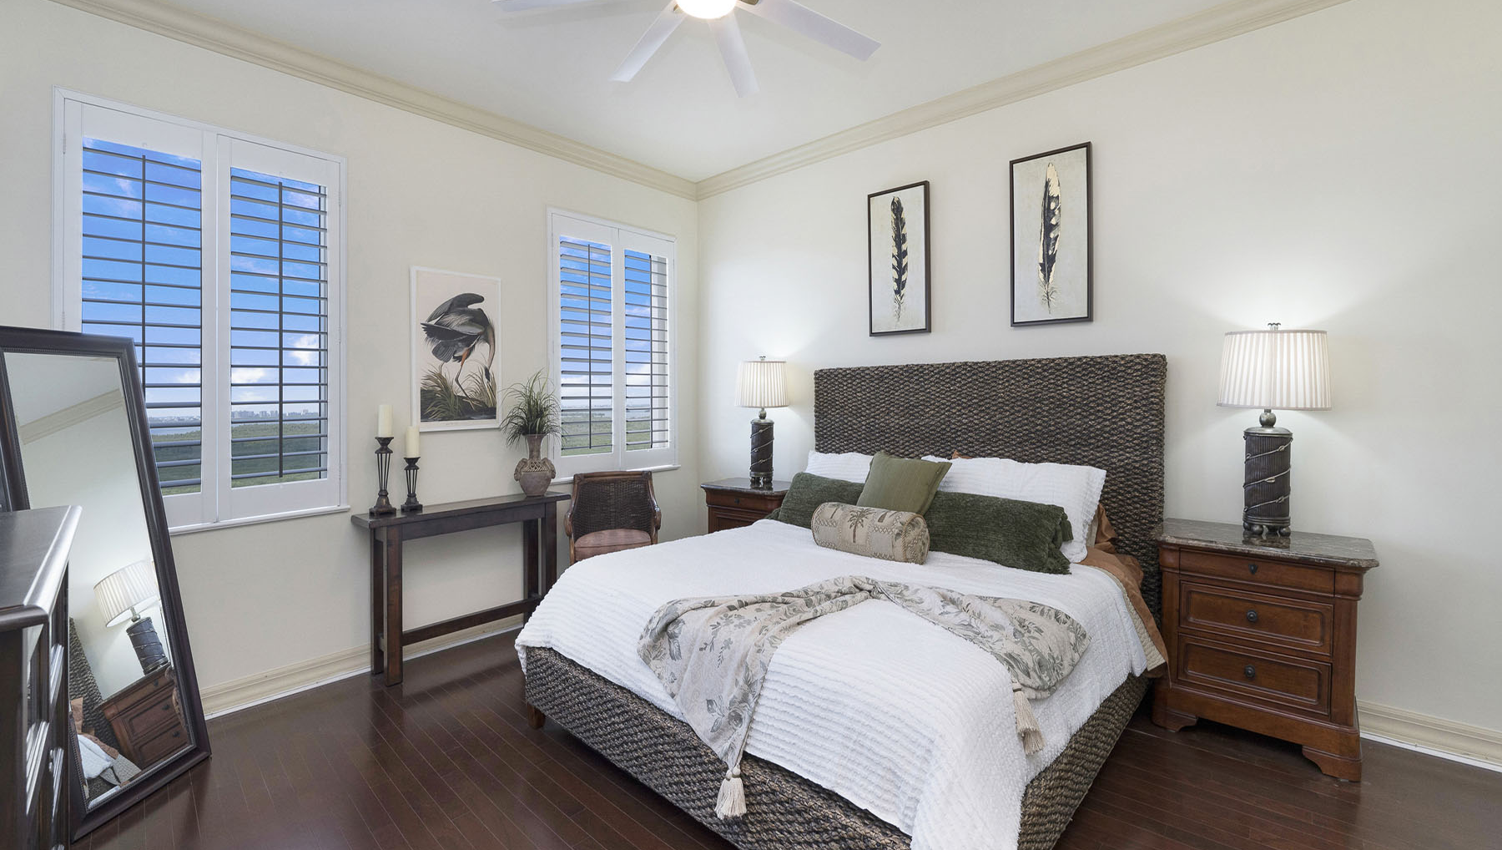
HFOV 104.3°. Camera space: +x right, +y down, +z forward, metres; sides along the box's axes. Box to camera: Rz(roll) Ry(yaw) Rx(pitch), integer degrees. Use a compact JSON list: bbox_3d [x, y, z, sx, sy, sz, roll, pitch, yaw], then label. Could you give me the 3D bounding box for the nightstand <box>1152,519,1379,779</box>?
[{"bbox_3d":[2.089,0.868,2.423,0.650,0.790,0.470,1,3,40],"label":"nightstand"}]

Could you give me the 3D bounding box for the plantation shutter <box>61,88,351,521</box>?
[{"bbox_3d":[-2.332,-0.420,2.590,0.070,1.730,0.930,1,3,43],"label":"plantation shutter"}]

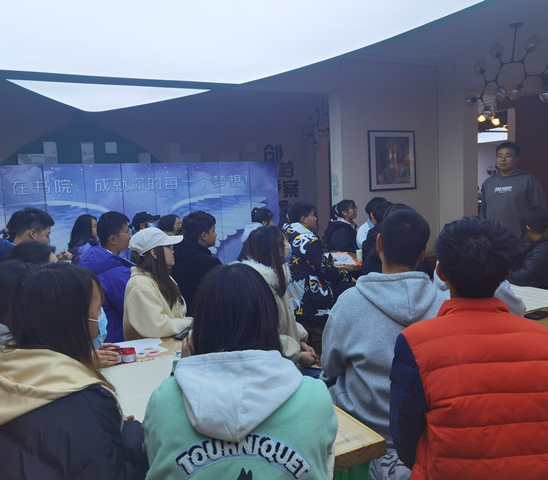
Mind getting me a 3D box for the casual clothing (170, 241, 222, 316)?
[{"bbox_3d":[-0.478,0.311,3.200,0.420,0.640,0.500,-4,5,-23],"label":"casual clothing"}]

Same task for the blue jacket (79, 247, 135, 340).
[{"bbox_3d":[-0.943,0.369,2.950,0.430,0.670,0.500,-4,5,-22],"label":"blue jacket"}]

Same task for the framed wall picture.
[{"bbox_3d":[1.424,-0.952,6.000,0.660,0.710,0.030,-4,5,-22],"label":"framed wall picture"}]

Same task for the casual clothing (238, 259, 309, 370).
[{"bbox_3d":[-0.018,0.386,2.550,0.420,0.600,0.450,-4,5,-23],"label":"casual clothing"}]

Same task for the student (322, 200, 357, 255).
[{"bbox_3d":[0.796,0.227,5.333,0.650,1.250,0.480,-2,5,8],"label":"student"}]

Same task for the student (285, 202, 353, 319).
[{"bbox_3d":[0.393,0.371,3.819,0.680,1.290,0.500,-3,5,-12],"label":"student"}]

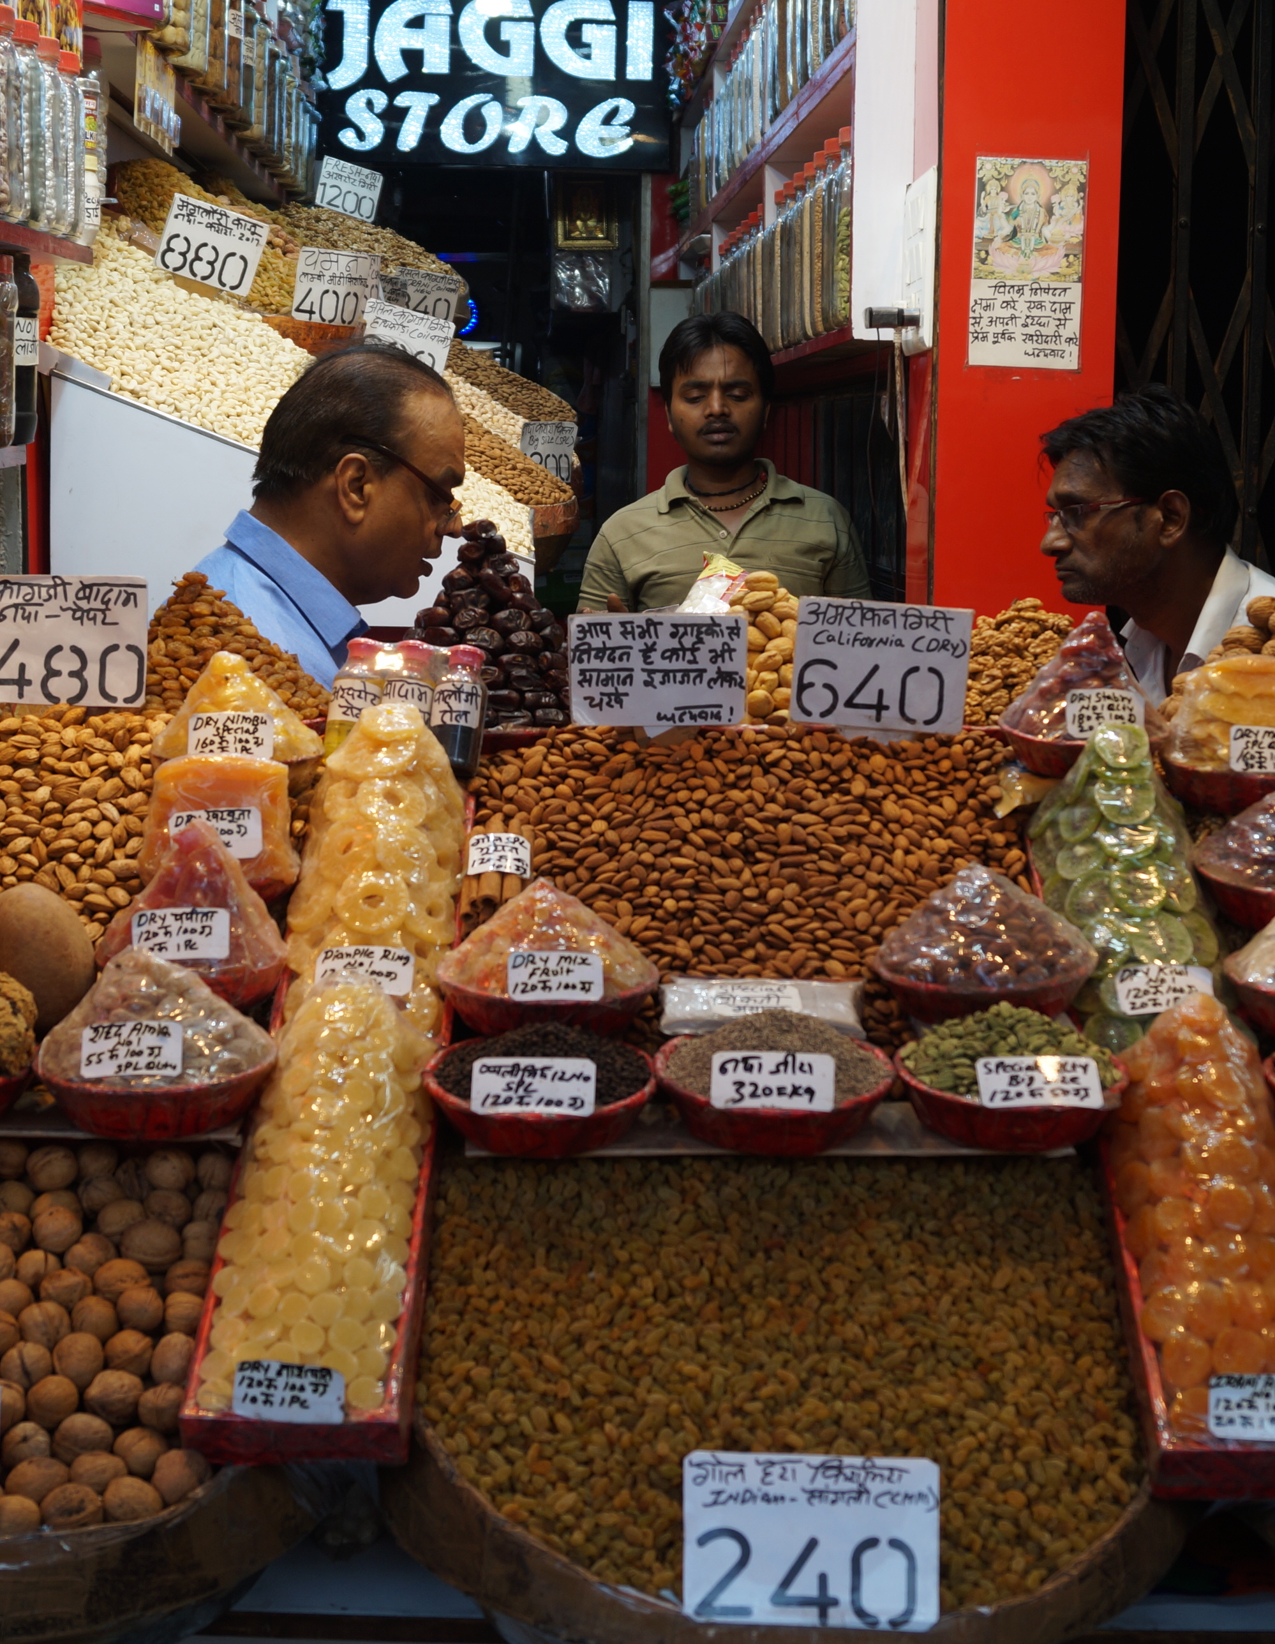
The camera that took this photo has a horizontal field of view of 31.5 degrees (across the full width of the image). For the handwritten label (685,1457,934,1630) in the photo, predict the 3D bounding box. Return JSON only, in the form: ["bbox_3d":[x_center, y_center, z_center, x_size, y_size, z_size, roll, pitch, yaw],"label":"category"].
[{"bbox_3d":[0.106,0.438,1.380,0.155,0.101,0.007,2,-8,0],"label":"handwritten label"}]

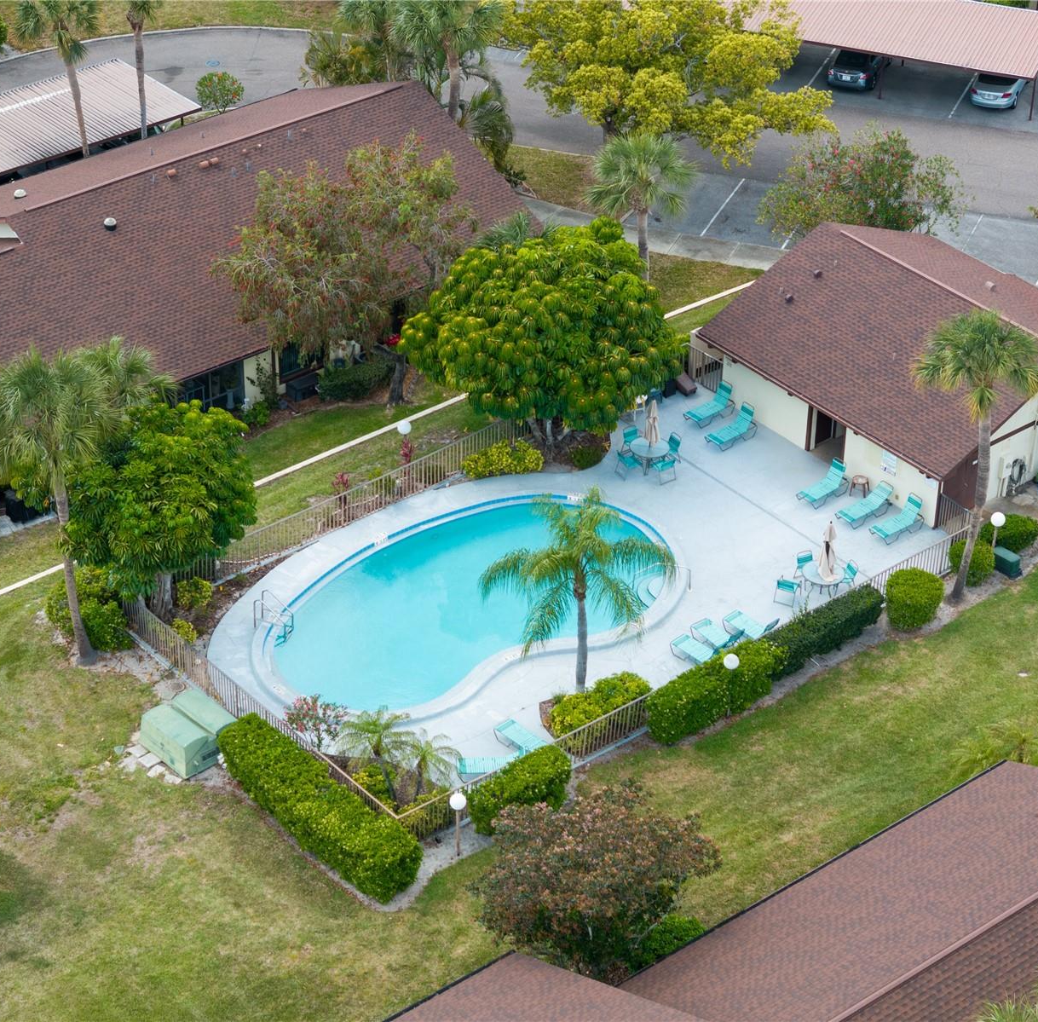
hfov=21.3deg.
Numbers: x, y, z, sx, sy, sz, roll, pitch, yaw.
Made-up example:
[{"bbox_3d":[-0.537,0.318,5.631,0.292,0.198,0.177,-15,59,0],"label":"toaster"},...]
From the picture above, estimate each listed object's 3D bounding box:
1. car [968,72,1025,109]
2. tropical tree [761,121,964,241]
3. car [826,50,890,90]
[{"bbox_3d":[18.466,-16.728,104.872,1.820,1.450,4.750,11,36,16],"label":"car"},{"bbox_3d":[11.362,-9.943,92.139,6.900,5.100,6.200,1,34,0],"label":"tropical tree"},{"bbox_3d":[14.136,-18.737,113.115,1.830,1.470,4.850,12,36,17],"label":"car"}]

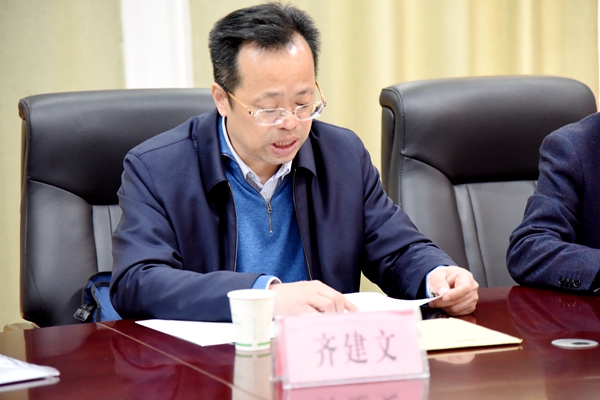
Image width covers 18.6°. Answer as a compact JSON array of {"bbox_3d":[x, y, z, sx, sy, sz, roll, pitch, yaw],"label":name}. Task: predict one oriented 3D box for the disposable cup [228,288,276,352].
[{"bbox_3d":[-0.073,0.184,2.780,0.074,0.083,0.074,-1,6,0],"label":"disposable cup"}]

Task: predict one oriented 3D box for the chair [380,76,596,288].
[{"bbox_3d":[0.527,0.307,3.726,0.620,1.100,0.680,-4,7,-24],"label":"chair"}]

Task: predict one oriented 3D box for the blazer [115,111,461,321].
[{"bbox_3d":[-0.083,0.120,3.295,0.570,0.570,0.470,-4,7,-22],"label":"blazer"}]

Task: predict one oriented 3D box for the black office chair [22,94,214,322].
[{"bbox_3d":[-0.224,0.352,3.465,0.620,1.100,0.680,-3,7,-17],"label":"black office chair"}]

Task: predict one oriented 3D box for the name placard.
[{"bbox_3d":[0.069,0.201,2.549,0.213,0.094,0.060,-3,7,-19],"label":"name placard"}]

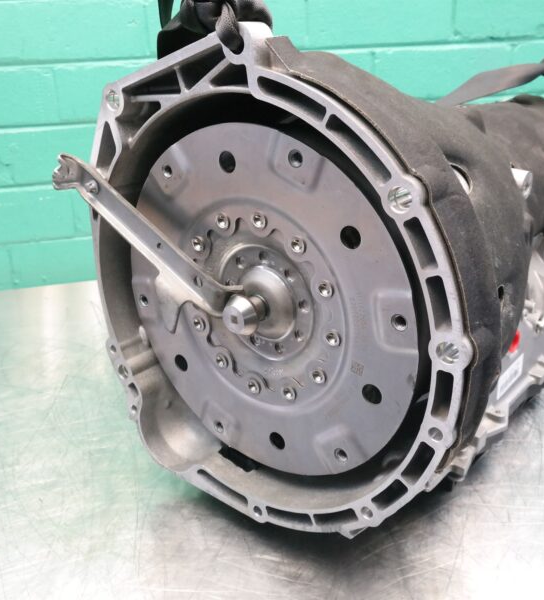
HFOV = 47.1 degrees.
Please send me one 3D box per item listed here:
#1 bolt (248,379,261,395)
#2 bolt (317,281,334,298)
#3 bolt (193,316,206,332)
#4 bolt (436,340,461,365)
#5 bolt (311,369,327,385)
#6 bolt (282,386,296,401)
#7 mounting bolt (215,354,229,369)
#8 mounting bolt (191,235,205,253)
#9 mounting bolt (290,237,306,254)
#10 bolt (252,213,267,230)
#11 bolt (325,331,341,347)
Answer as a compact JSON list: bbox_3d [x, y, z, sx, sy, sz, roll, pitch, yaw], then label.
[{"bbox_3d":[-0.014,0.071,0.512,0.012,0.012,0.007,10,24,38],"label":"bolt"},{"bbox_3d":[0.037,-0.007,0.434,0.012,0.012,0.007,10,24,38],"label":"bolt"},{"bbox_3d":[-0.062,0.021,0.531,0.012,0.012,0.007,10,24,38],"label":"bolt"},{"bbox_3d":[0.102,0.031,0.361,0.015,0.015,0.010,10,24,38],"label":"bolt"},{"bbox_3d":[0.035,0.057,0.463,0.012,0.012,0.007,10,24,38],"label":"bolt"},{"bbox_3d":[0.014,0.073,0.488,0.012,0.012,0.007,10,24,38],"label":"bolt"},{"bbox_3d":[-0.042,0.052,0.527,0.012,0.012,0.007,10,24,38],"label":"mounting bolt"},{"bbox_3d":[-0.059,-0.045,0.501,0.012,0.012,0.007,10,24,38],"label":"mounting bolt"},{"bbox_3d":[0.019,-0.038,0.437,0.012,0.012,0.007,10,24,38],"label":"mounting bolt"},{"bbox_3d":[-0.009,-0.057,0.453,0.012,0.012,0.007,10,24,38],"label":"bolt"},{"bbox_3d":[0.043,0.028,0.443,0.012,0.012,0.007,10,24,38],"label":"bolt"}]

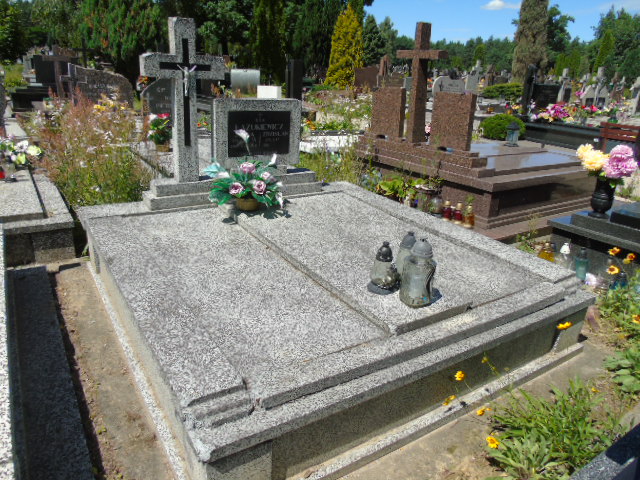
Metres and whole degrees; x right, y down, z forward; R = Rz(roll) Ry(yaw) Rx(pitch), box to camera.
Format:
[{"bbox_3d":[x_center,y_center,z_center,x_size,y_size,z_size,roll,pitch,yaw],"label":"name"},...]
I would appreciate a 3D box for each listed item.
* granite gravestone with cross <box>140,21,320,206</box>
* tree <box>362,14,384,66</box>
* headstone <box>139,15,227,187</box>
[{"bbox_3d":[-0.587,-0.911,3.369,1.400,1.210,0.280,-10,25,-32],"label":"granite gravestone with cross"},{"bbox_3d":[4.288,-16.900,41.006,2.500,5.614,2.500,-10,25,-32],"label":"tree"},{"bbox_3d":[-0.922,-0.939,3.180,0.530,1.065,0.150,-10,25,-32],"label":"headstone"}]

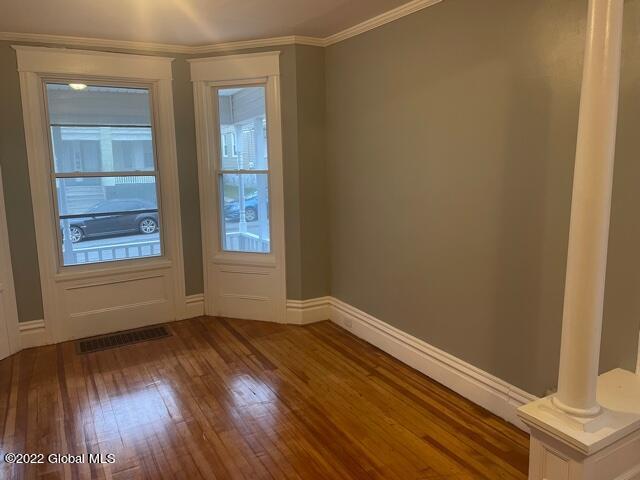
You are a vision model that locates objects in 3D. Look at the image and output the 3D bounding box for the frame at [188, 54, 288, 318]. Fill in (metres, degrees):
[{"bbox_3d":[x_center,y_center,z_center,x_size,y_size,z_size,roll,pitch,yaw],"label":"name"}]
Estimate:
[{"bbox_3d":[-0.738,-0.434,4.462,0.881,2.412,0.120,2,10,17],"label":"frame"}]

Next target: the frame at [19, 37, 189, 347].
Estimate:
[{"bbox_3d":[-1.816,-0.364,4.182,1.206,2.398,0.120,-6,11,-29],"label":"frame"}]

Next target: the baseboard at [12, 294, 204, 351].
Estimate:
[{"bbox_3d":[-1.809,0.713,4.321,1.569,0.228,0.040,-6,11,-29],"label":"baseboard"}]

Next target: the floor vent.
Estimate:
[{"bbox_3d":[-1.682,0.847,4.161,0.762,0.020,0.348,-6,11,-29],"label":"floor vent"}]

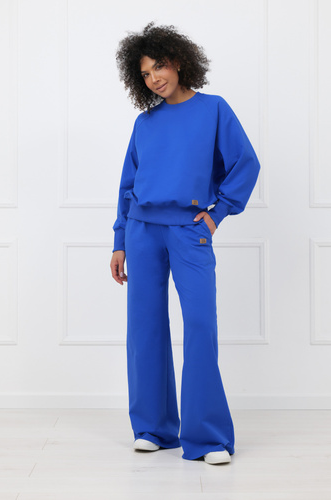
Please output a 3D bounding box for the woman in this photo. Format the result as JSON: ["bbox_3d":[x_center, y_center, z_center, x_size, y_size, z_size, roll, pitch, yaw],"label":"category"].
[{"bbox_3d":[0.078,-0.055,2.860,0.600,1.770,0.400,0,3,9],"label":"woman"}]

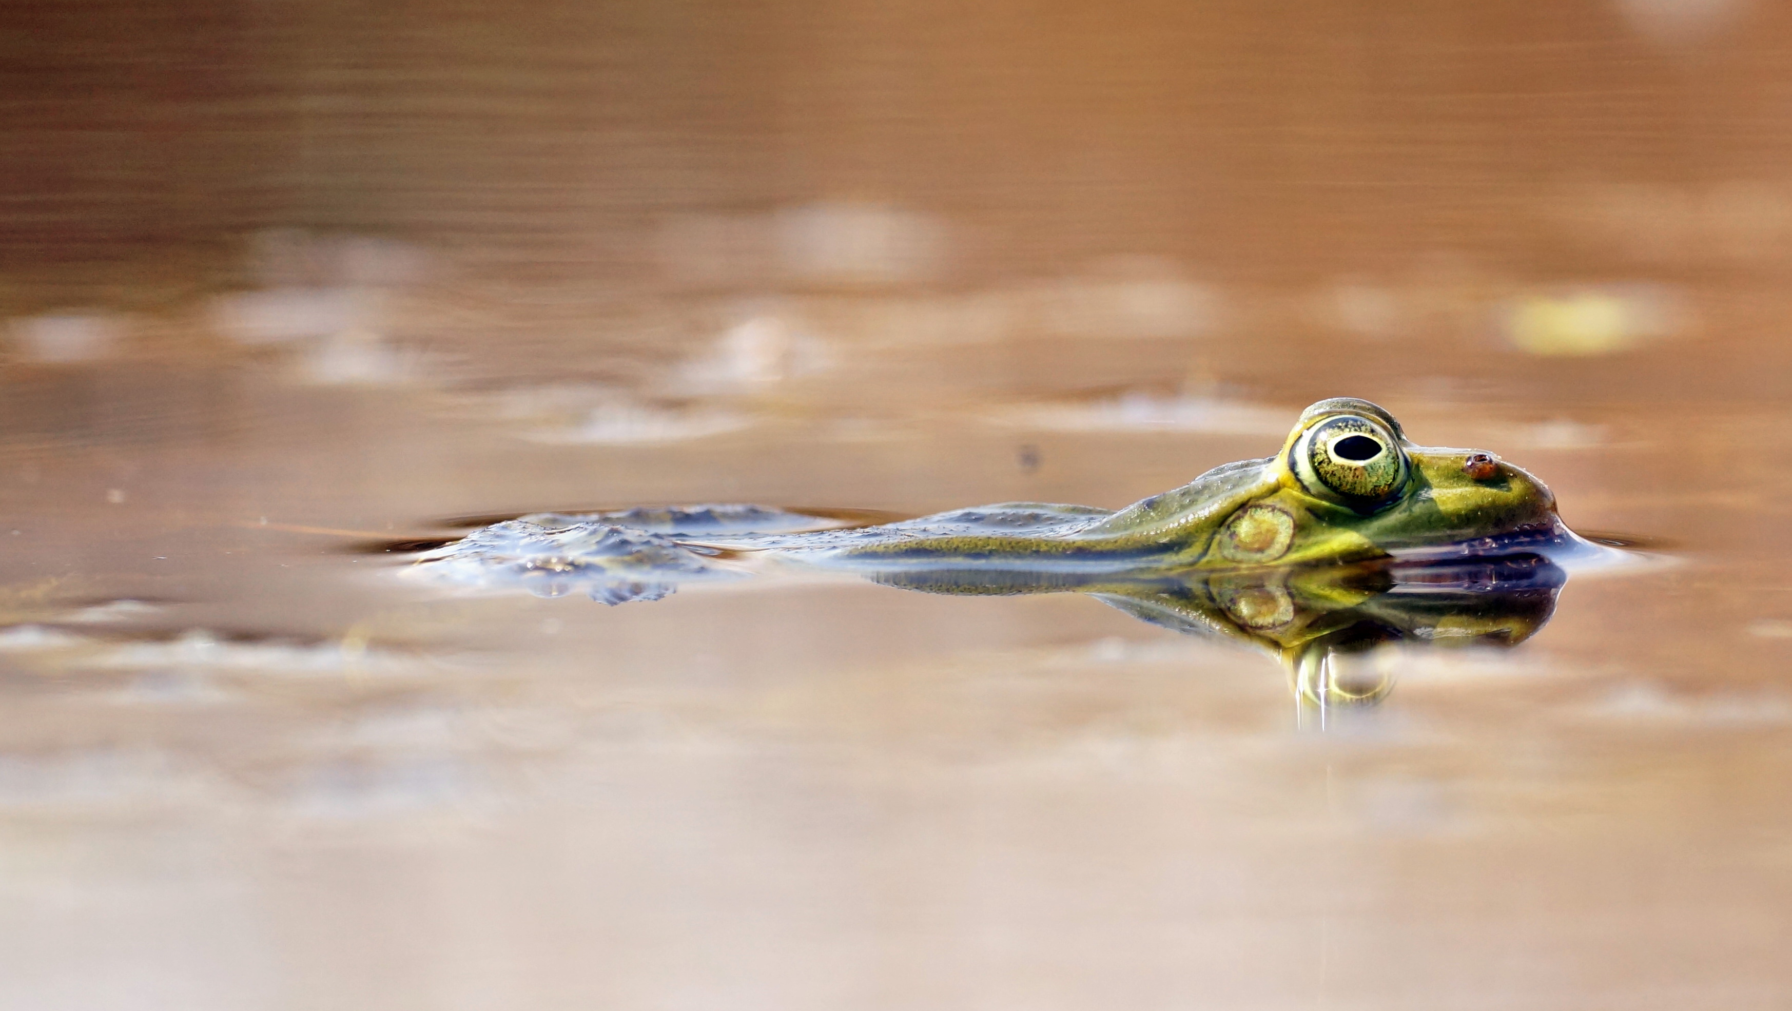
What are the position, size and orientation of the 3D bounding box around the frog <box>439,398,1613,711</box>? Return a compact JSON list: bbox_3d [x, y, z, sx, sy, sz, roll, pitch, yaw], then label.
[{"bbox_3d":[0.008,0.009,1.150,0.100,0.037,0.058,1,7,9],"label":"frog"}]

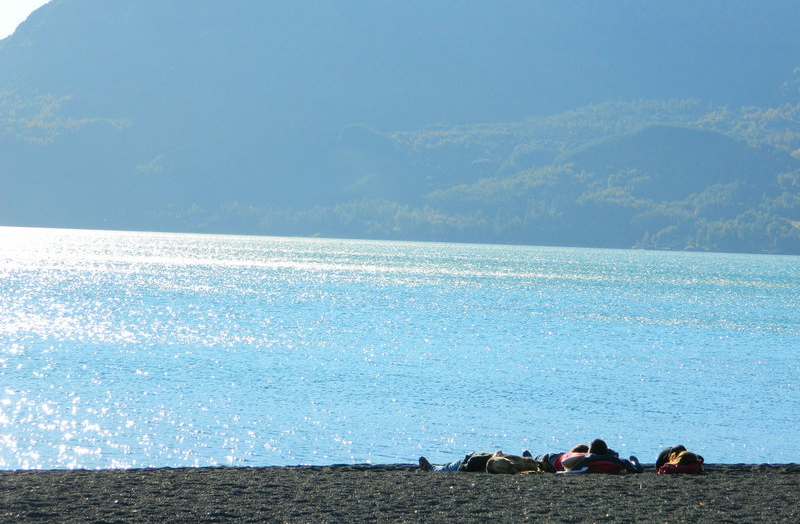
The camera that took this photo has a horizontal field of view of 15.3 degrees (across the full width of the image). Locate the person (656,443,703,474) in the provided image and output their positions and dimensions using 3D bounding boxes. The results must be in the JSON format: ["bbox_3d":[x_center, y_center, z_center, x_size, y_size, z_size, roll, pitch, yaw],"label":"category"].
[{"bbox_3d":[2.884,2.040,30.550,0.520,0.330,1.511,2,-5,5],"label":"person"}]

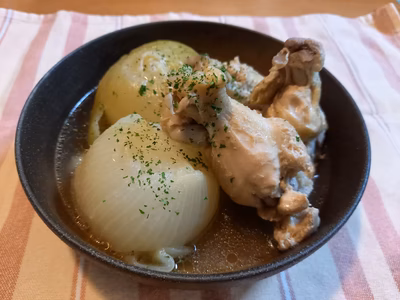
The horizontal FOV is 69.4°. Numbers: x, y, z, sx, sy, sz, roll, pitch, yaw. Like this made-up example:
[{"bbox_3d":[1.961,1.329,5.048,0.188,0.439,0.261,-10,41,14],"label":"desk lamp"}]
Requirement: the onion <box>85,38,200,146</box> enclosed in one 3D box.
[{"bbox_3d":[-0.035,-0.038,0.201,0.078,0.066,0.078,2,51,-3],"label":"onion"}]

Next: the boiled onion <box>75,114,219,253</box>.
[{"bbox_3d":[-0.029,0.015,0.163,0.078,0.066,0.078,2,51,-3],"label":"boiled onion"}]

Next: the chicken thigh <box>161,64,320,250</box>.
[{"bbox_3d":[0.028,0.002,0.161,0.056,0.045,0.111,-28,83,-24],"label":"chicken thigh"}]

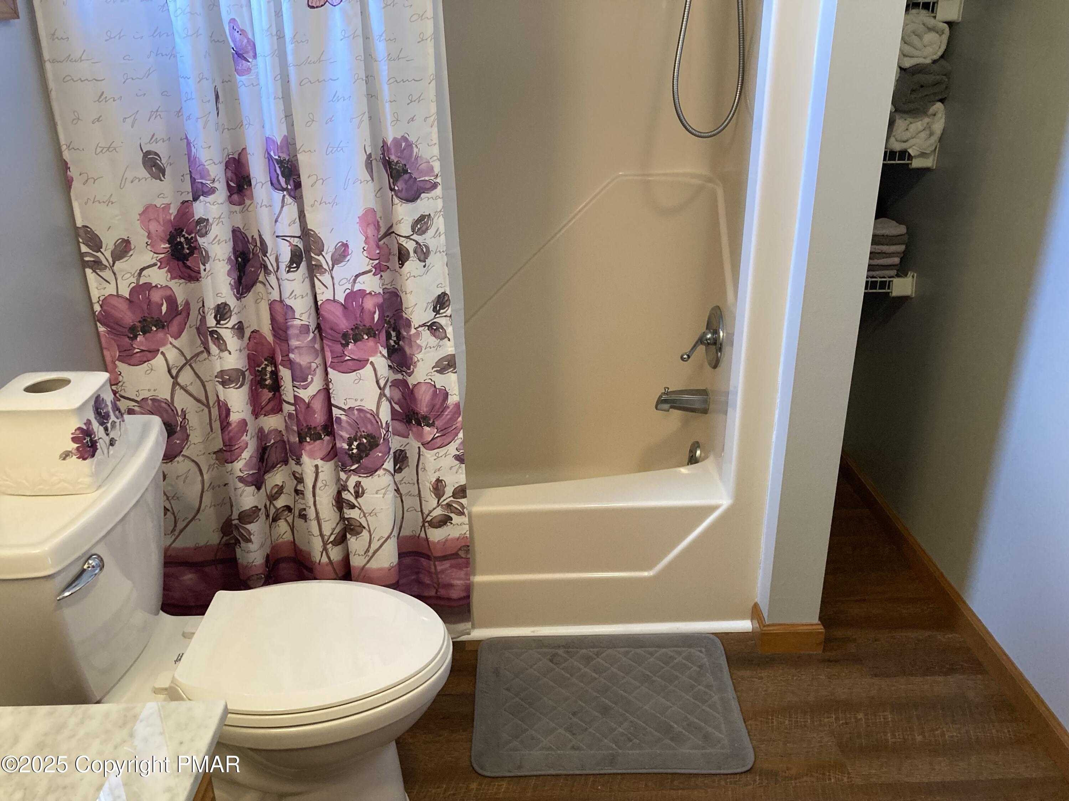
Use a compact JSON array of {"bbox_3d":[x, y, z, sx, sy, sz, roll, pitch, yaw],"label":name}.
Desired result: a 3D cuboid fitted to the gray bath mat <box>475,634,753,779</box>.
[{"bbox_3d":[0.163,0.680,1.973,0.596,0.013,0.433,-1,23,0],"label":"gray bath mat"}]

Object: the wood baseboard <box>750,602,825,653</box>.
[{"bbox_3d":[0.624,0.564,2.143,0.159,0.078,0.095,-1,23,-1],"label":"wood baseboard"}]

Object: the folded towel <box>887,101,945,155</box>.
[{"bbox_3d":[0.972,-0.749,2.328,0.138,0.120,0.270,-1,23,-1],"label":"folded towel"}]

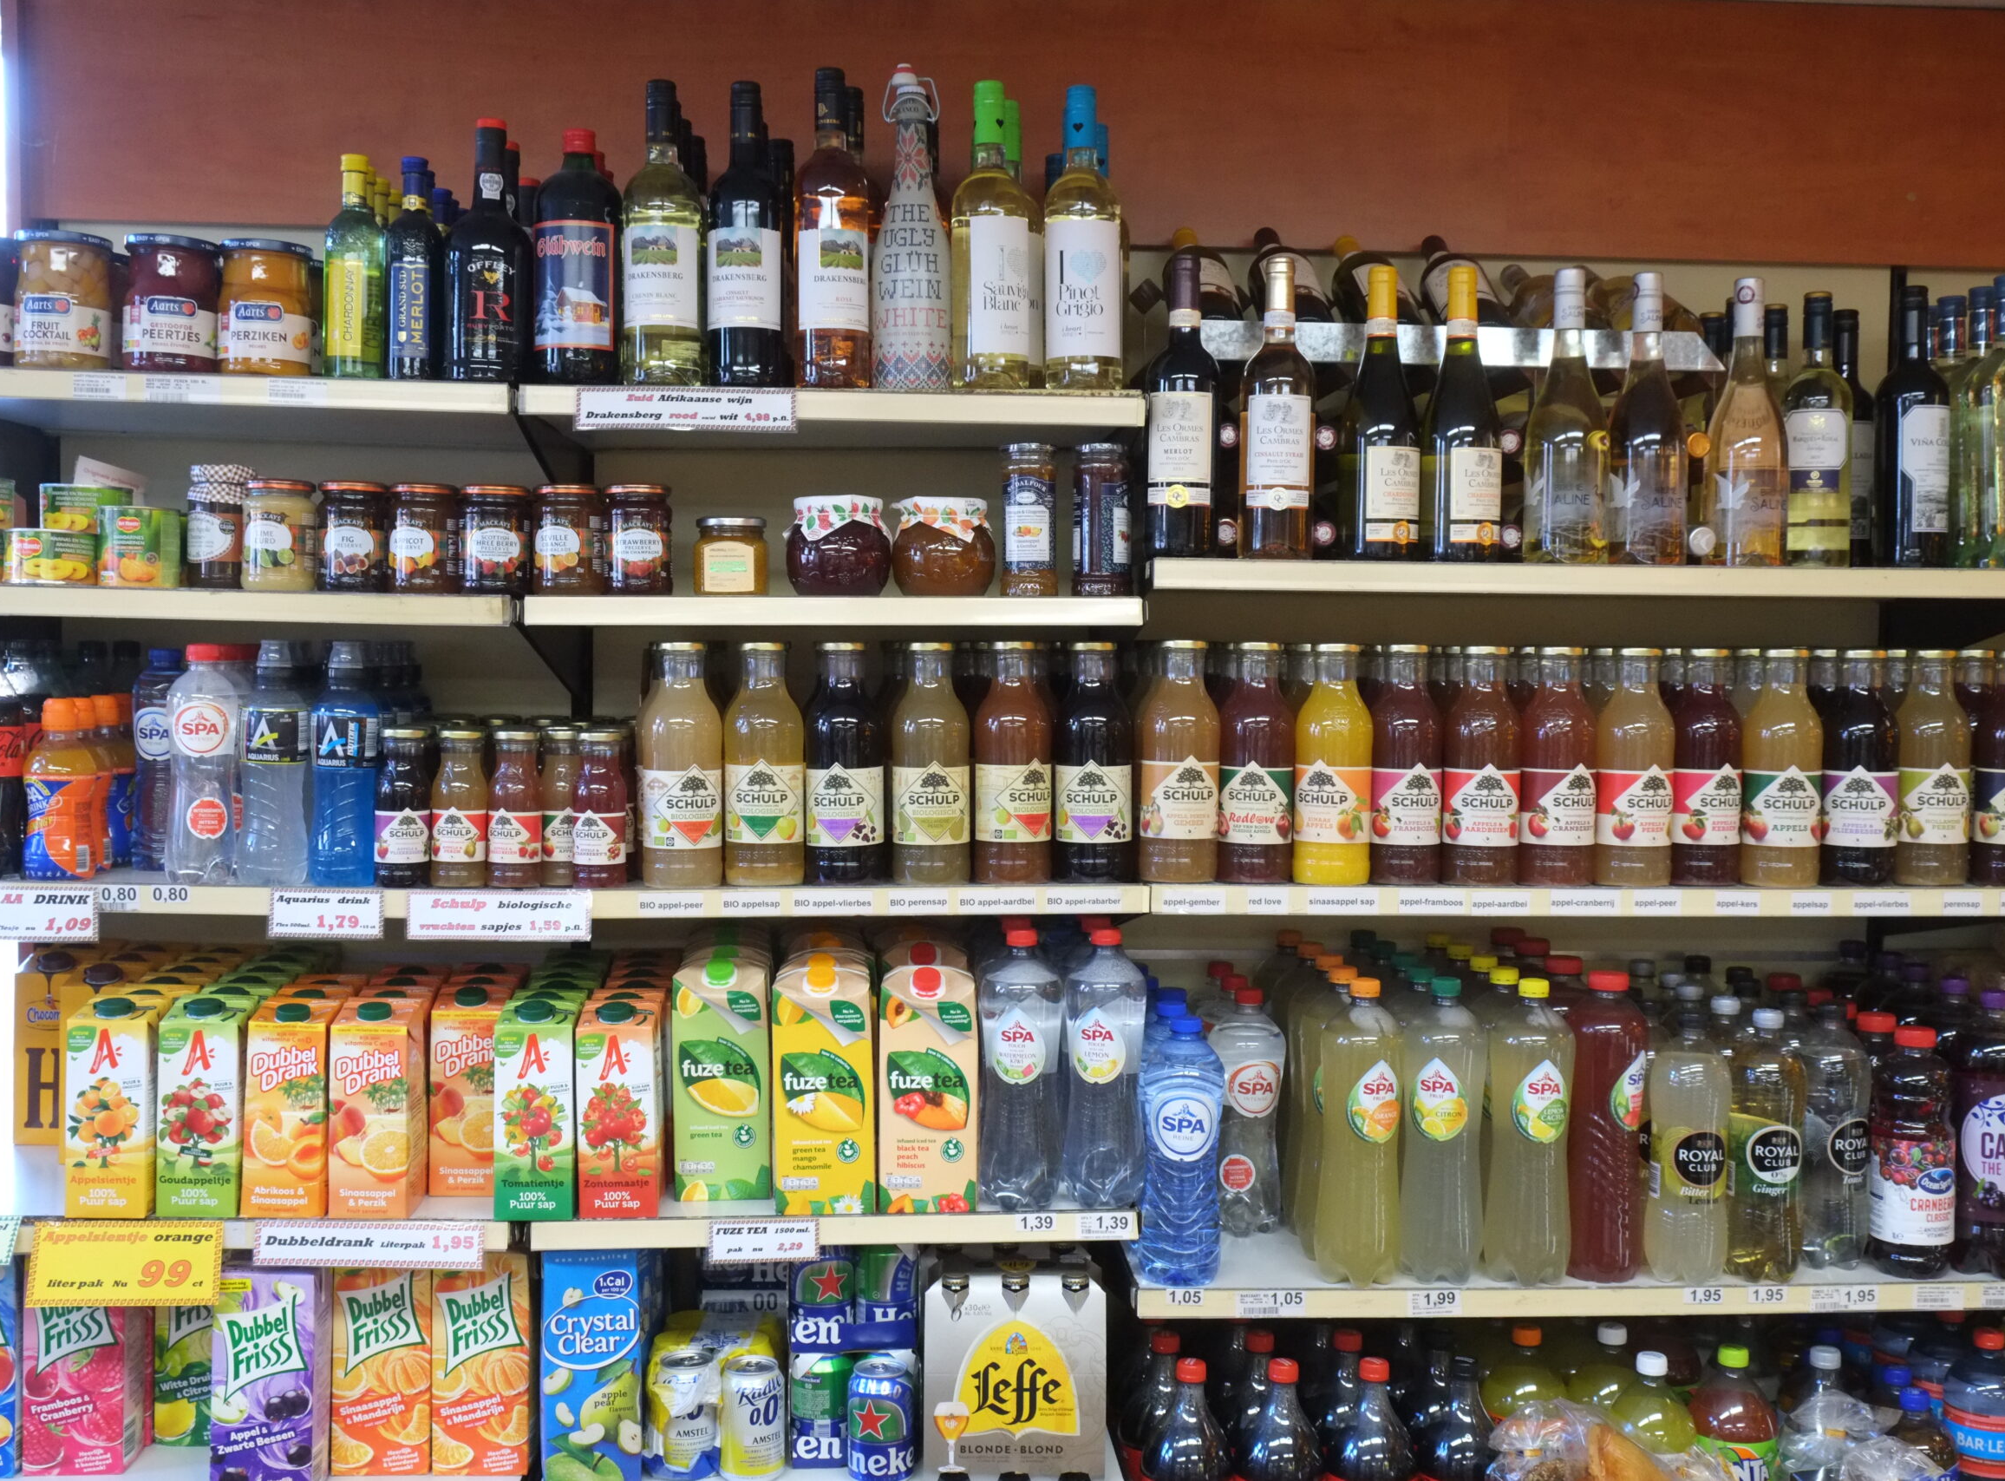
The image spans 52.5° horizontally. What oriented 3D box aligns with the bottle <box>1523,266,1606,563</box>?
[{"bbox_3d":[0.589,-0.334,2.118,0.088,0.306,0.088,1,3,15],"label":"bottle"}]

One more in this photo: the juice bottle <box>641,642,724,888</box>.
[{"bbox_3d":[-0.319,0.023,2.035,0.079,0.241,0.079,-1,3,-22],"label":"juice bottle"}]

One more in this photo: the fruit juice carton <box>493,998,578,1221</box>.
[{"bbox_3d":[-0.473,0.375,2.079,0.078,0.215,0.068,0,3,-3],"label":"fruit juice carton"}]

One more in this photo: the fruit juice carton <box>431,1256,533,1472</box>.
[{"bbox_3d":[-0.530,0.628,2.092,0.096,0.231,0.070,0,3,-3],"label":"fruit juice carton"}]

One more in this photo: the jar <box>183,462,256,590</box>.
[{"bbox_3d":[-0.785,-0.212,2.045,0.065,0.128,0.065,0,3,0],"label":"jar"}]

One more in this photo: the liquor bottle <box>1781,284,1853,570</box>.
[{"bbox_3d":[0.862,-0.325,2.153,0.073,0.289,0.073,2,3,25],"label":"liquor bottle"}]

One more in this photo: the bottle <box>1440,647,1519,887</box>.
[{"bbox_3d":[0.500,0.026,2.121,0.077,0.247,0.077,0,3,-1],"label":"bottle"}]

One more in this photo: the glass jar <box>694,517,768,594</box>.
[{"bbox_3d":[-0.274,-0.184,2.061,0.074,0.080,0.074,0,3,-6],"label":"glass jar"}]

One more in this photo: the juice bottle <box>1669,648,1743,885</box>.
[{"bbox_3d":[0.743,0.026,2.145,0.079,0.244,0.079,0,3,-12],"label":"juice bottle"}]

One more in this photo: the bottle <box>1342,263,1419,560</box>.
[{"bbox_3d":[0.387,-0.333,2.075,0.077,0.294,0.077,0,3,-10],"label":"bottle"}]

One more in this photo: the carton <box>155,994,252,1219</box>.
[{"bbox_3d":[-0.795,0.365,2.040,0.076,0.210,0.067,0,3,-3],"label":"carton"}]

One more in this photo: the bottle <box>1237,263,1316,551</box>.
[{"bbox_3d":[0.280,-0.336,2.066,0.072,0.300,0.072,1,3,4],"label":"bottle"}]

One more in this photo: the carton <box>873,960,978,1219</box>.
[{"bbox_3d":[-0.076,0.354,2.087,0.098,0.246,0.072,0,3,-4],"label":"carton"}]

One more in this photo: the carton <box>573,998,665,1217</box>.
[{"bbox_3d":[-0.376,0.363,2.005,0.076,0.205,0.067,0,3,-4],"label":"carton"}]

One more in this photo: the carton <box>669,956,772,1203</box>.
[{"bbox_3d":[-0.293,0.354,2.158,0.097,0.249,0.073,0,3,-3],"label":"carton"}]

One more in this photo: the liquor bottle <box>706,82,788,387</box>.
[{"bbox_3d":[-0.256,-0.506,2.035,0.076,0.295,0.076,0,3,1],"label":"liquor bottle"}]

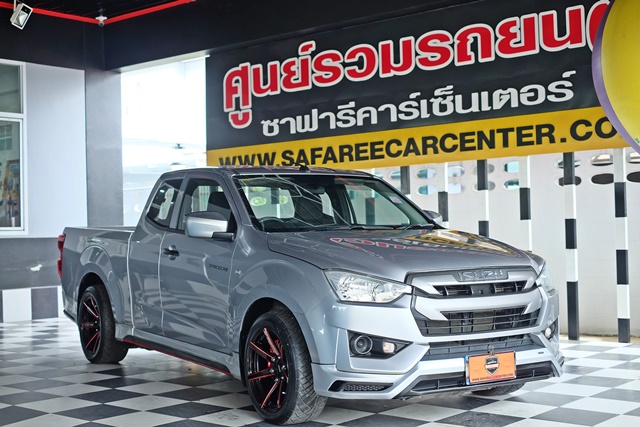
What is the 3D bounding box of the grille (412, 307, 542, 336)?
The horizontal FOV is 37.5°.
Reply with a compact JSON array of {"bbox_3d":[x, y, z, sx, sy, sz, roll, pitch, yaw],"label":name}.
[{"bbox_3d":[0.902,0.588,5.188,0.910,0.140,0.110,0,-1,-32],"label":"grille"}]

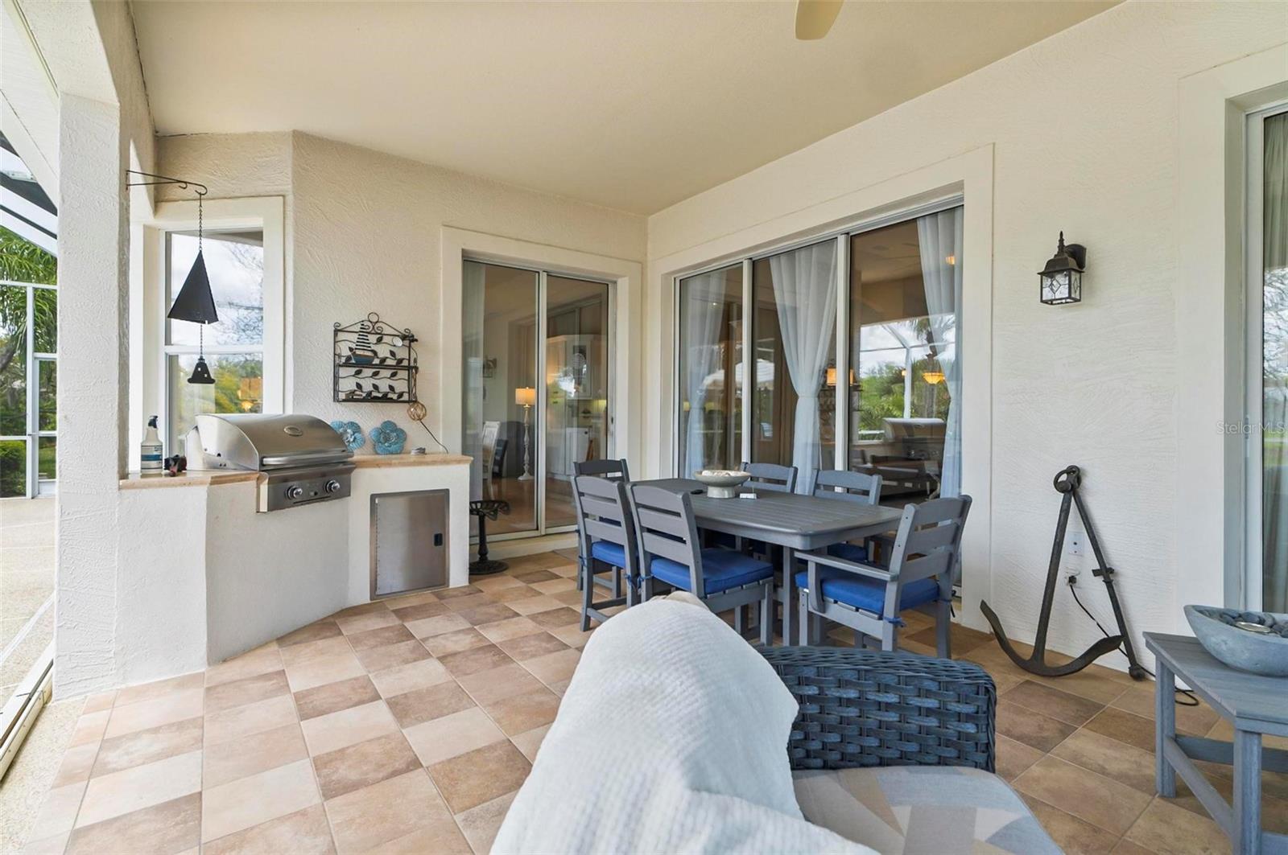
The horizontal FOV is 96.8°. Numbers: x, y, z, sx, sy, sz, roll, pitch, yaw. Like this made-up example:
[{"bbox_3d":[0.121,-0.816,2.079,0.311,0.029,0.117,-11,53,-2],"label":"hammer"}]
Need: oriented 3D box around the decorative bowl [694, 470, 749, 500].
[{"bbox_3d":[0.481,0.358,3.586,0.350,0.135,0.350,0,1,0],"label":"decorative bowl"}]

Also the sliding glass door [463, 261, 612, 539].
[{"bbox_3d":[-0.963,-0.200,5.360,1.660,2.430,0.110,0,0,-36],"label":"sliding glass door"}]

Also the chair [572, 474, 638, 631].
[{"bbox_3d":[-0.050,0.688,3.127,0.540,0.905,0.490,0,0,-36],"label":"chair"}]

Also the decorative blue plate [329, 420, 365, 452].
[{"bbox_3d":[-2.201,0.075,4.240,0.250,0.250,0.060,0,-8,-35],"label":"decorative blue plate"}]

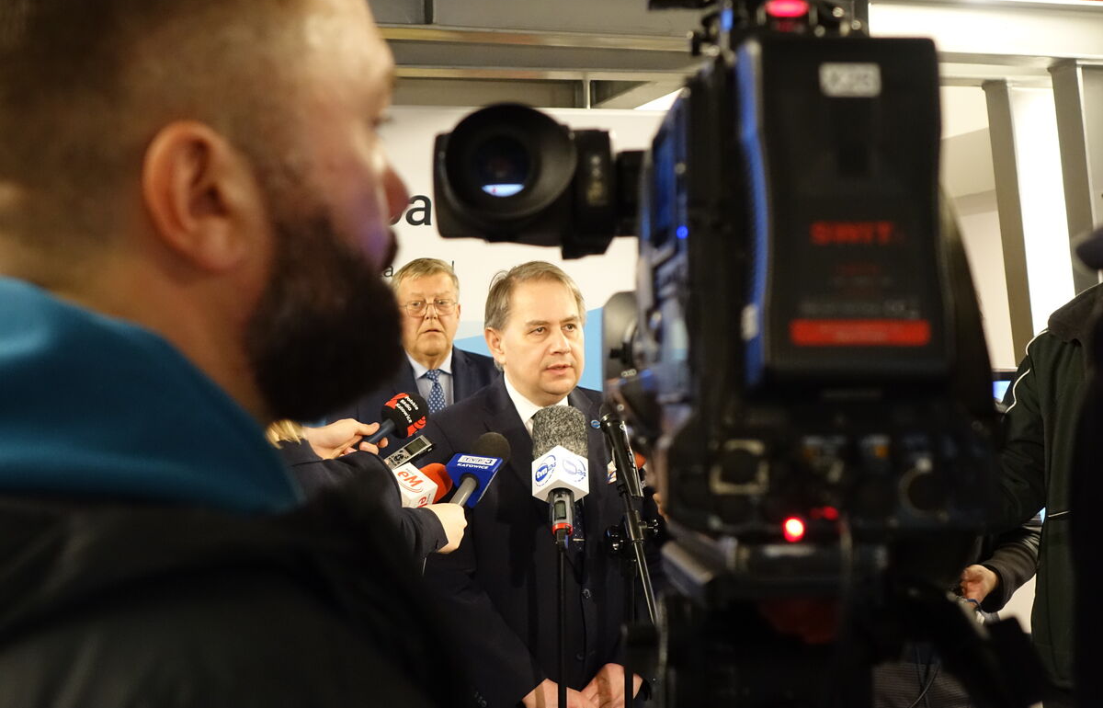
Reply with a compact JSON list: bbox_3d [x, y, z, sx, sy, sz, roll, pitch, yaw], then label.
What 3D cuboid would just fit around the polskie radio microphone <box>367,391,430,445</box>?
[{"bbox_3d":[-0.259,0.121,2.755,0.072,0.072,0.200,-34,1,45],"label":"polskie radio microphone"}]

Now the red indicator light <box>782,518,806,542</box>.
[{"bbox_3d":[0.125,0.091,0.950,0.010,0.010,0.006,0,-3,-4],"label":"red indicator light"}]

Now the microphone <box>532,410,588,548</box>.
[{"bbox_3d":[0.015,0.187,2.800,0.086,0.218,0.086,-5,-31,6],"label":"microphone"}]

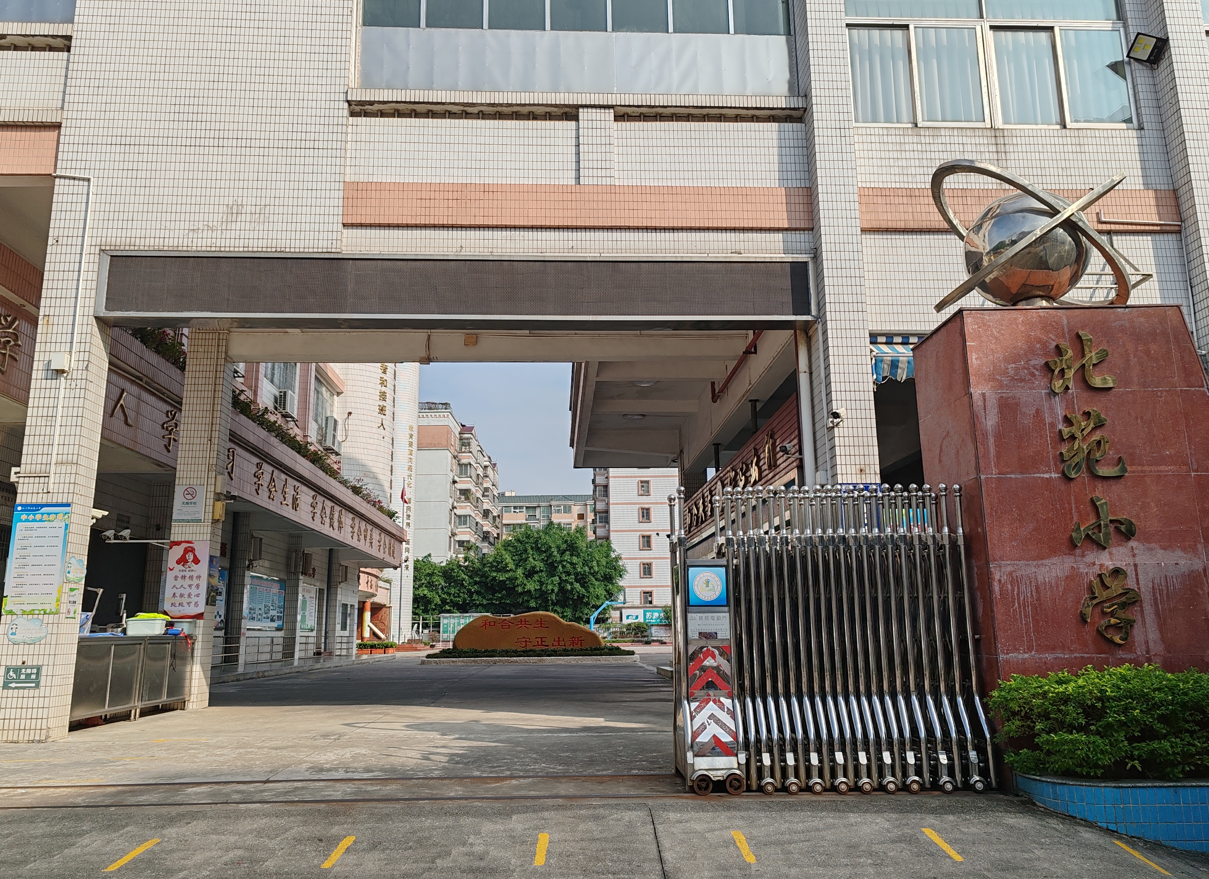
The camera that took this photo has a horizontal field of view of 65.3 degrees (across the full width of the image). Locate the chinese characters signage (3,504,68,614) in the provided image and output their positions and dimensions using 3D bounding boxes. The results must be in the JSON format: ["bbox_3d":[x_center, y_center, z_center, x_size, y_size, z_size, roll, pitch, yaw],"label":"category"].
[{"bbox_3d":[-5.996,1.259,9.954,0.574,1.163,0.020,0,-12,-3],"label":"chinese characters signage"}]

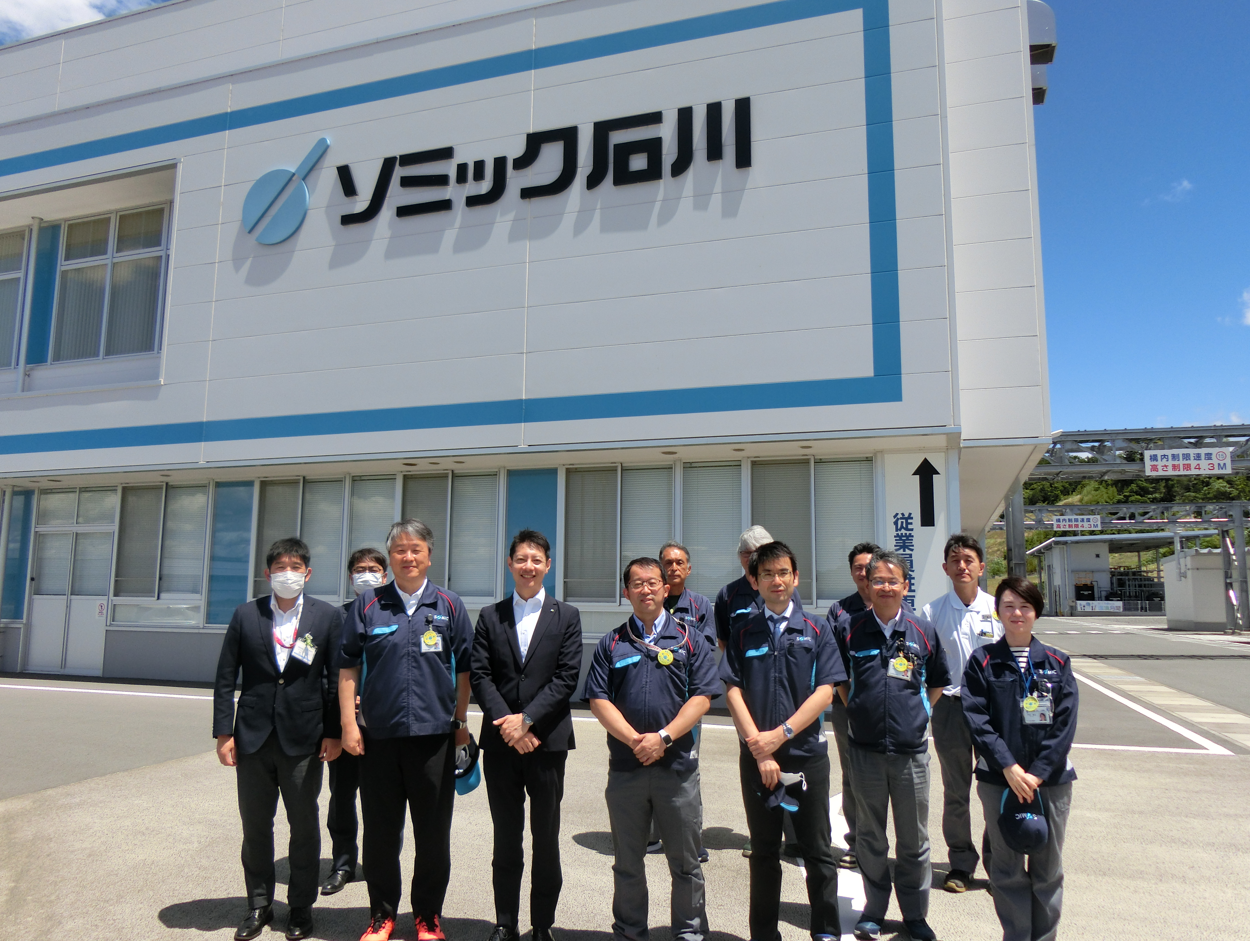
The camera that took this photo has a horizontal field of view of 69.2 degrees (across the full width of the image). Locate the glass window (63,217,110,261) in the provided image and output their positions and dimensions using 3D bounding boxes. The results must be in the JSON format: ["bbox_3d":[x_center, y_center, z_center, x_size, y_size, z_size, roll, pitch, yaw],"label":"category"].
[{"bbox_3d":[-9.665,-4.152,16.277,1.097,0.765,0.070,-2,-8,19],"label":"glass window"}]

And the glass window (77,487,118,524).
[{"bbox_3d":[-8.929,0.611,15.329,0.856,0.622,0.070,-2,-8,19],"label":"glass window"}]

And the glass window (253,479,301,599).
[{"bbox_3d":[-5.311,1.040,13.844,0.780,1.771,0.080,-2,-8,19],"label":"glass window"}]

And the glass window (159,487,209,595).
[{"bbox_3d":[-7.117,1.120,14.620,0.860,1.807,0.070,-2,-8,19],"label":"glass window"}]

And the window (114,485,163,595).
[{"bbox_3d":[-8.015,1.165,14.929,0.924,1.842,0.070,-2,-8,19],"label":"window"}]

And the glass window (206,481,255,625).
[{"bbox_3d":[-6.128,1.277,14.099,0.778,2.230,0.080,-2,-8,19],"label":"glass window"}]

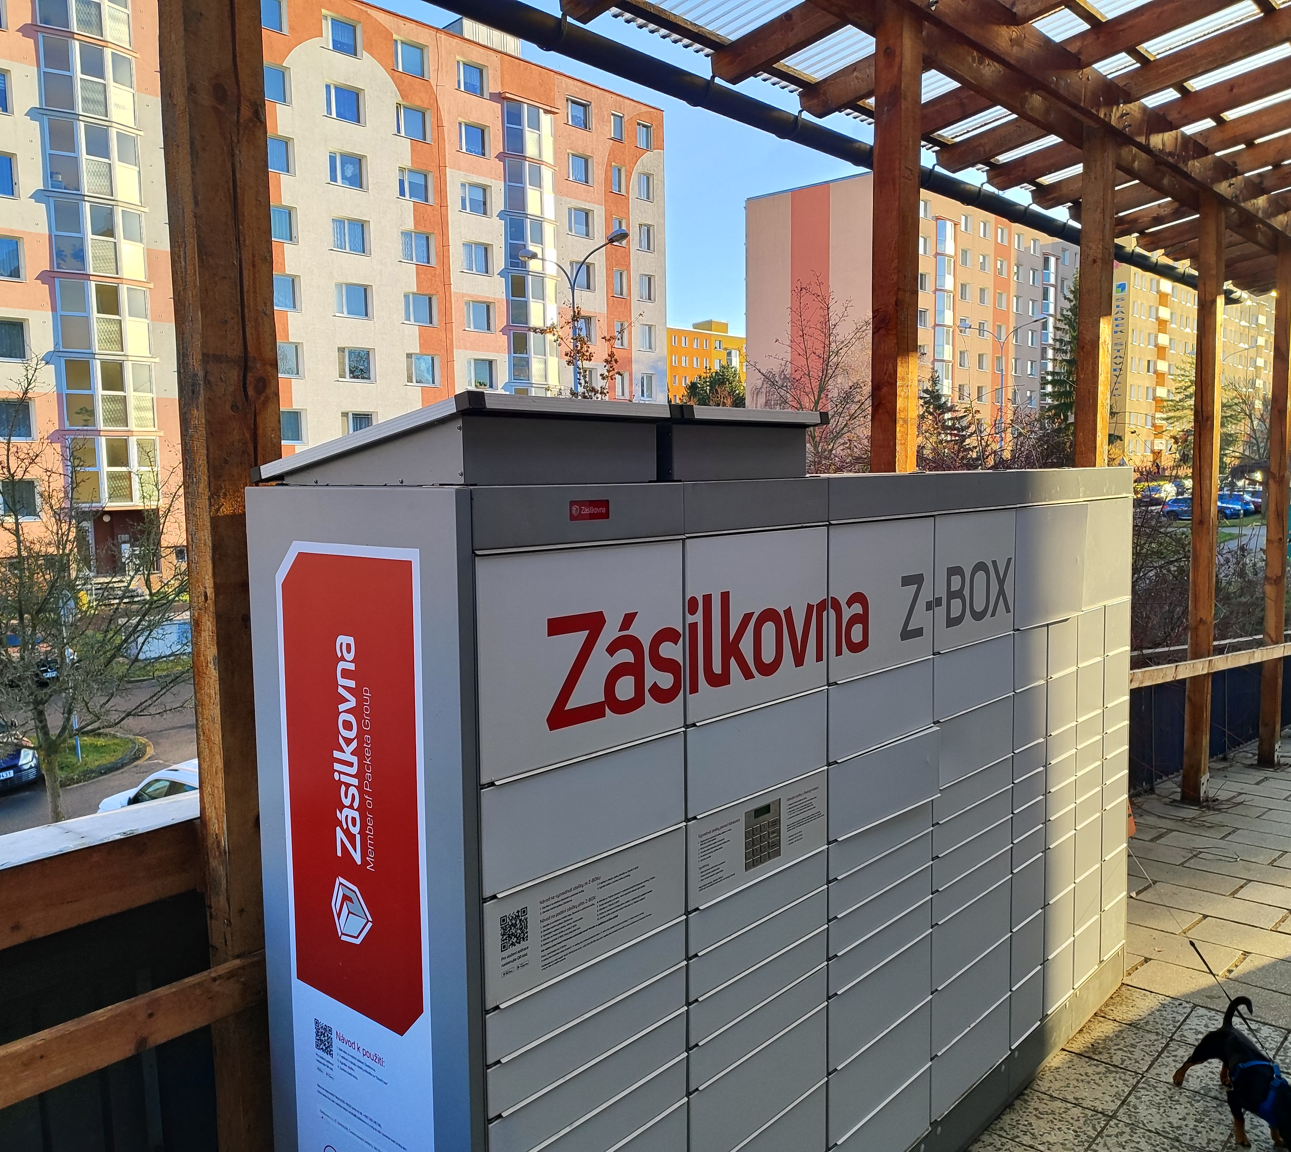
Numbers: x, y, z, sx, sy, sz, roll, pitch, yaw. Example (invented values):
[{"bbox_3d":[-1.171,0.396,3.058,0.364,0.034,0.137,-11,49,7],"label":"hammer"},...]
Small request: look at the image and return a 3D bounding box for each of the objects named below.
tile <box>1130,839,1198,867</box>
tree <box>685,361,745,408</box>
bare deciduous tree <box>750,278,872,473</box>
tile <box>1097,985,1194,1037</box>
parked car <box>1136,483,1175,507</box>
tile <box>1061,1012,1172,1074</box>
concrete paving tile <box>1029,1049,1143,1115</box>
[{"bbox_3d":[2.925,1.656,6.383,0.600,0.050,0.400,3,1,42],"label":"tile"},{"bbox_3d":[7.347,-13.042,104.709,8.500,16.261,8.500,4,7,42],"label":"tree"},{"bbox_3d":[2.817,-0.932,17.065,3.300,7.596,3.300,4,7,42],"label":"bare deciduous tree"},{"bbox_3d":[1.882,1.674,4.056,0.300,0.050,0.300,3,6,42],"label":"tile"},{"bbox_3d":[37.308,-5.888,78.000,1.780,1.480,4.300,4,7,42],"label":"parked car"},{"bbox_3d":[1.674,1.699,3.824,0.300,0.050,0.300,3,6,42],"label":"tile"},{"bbox_3d":[1.466,1.724,3.593,0.300,0.050,0.300,3,6,42],"label":"concrete paving tile"}]

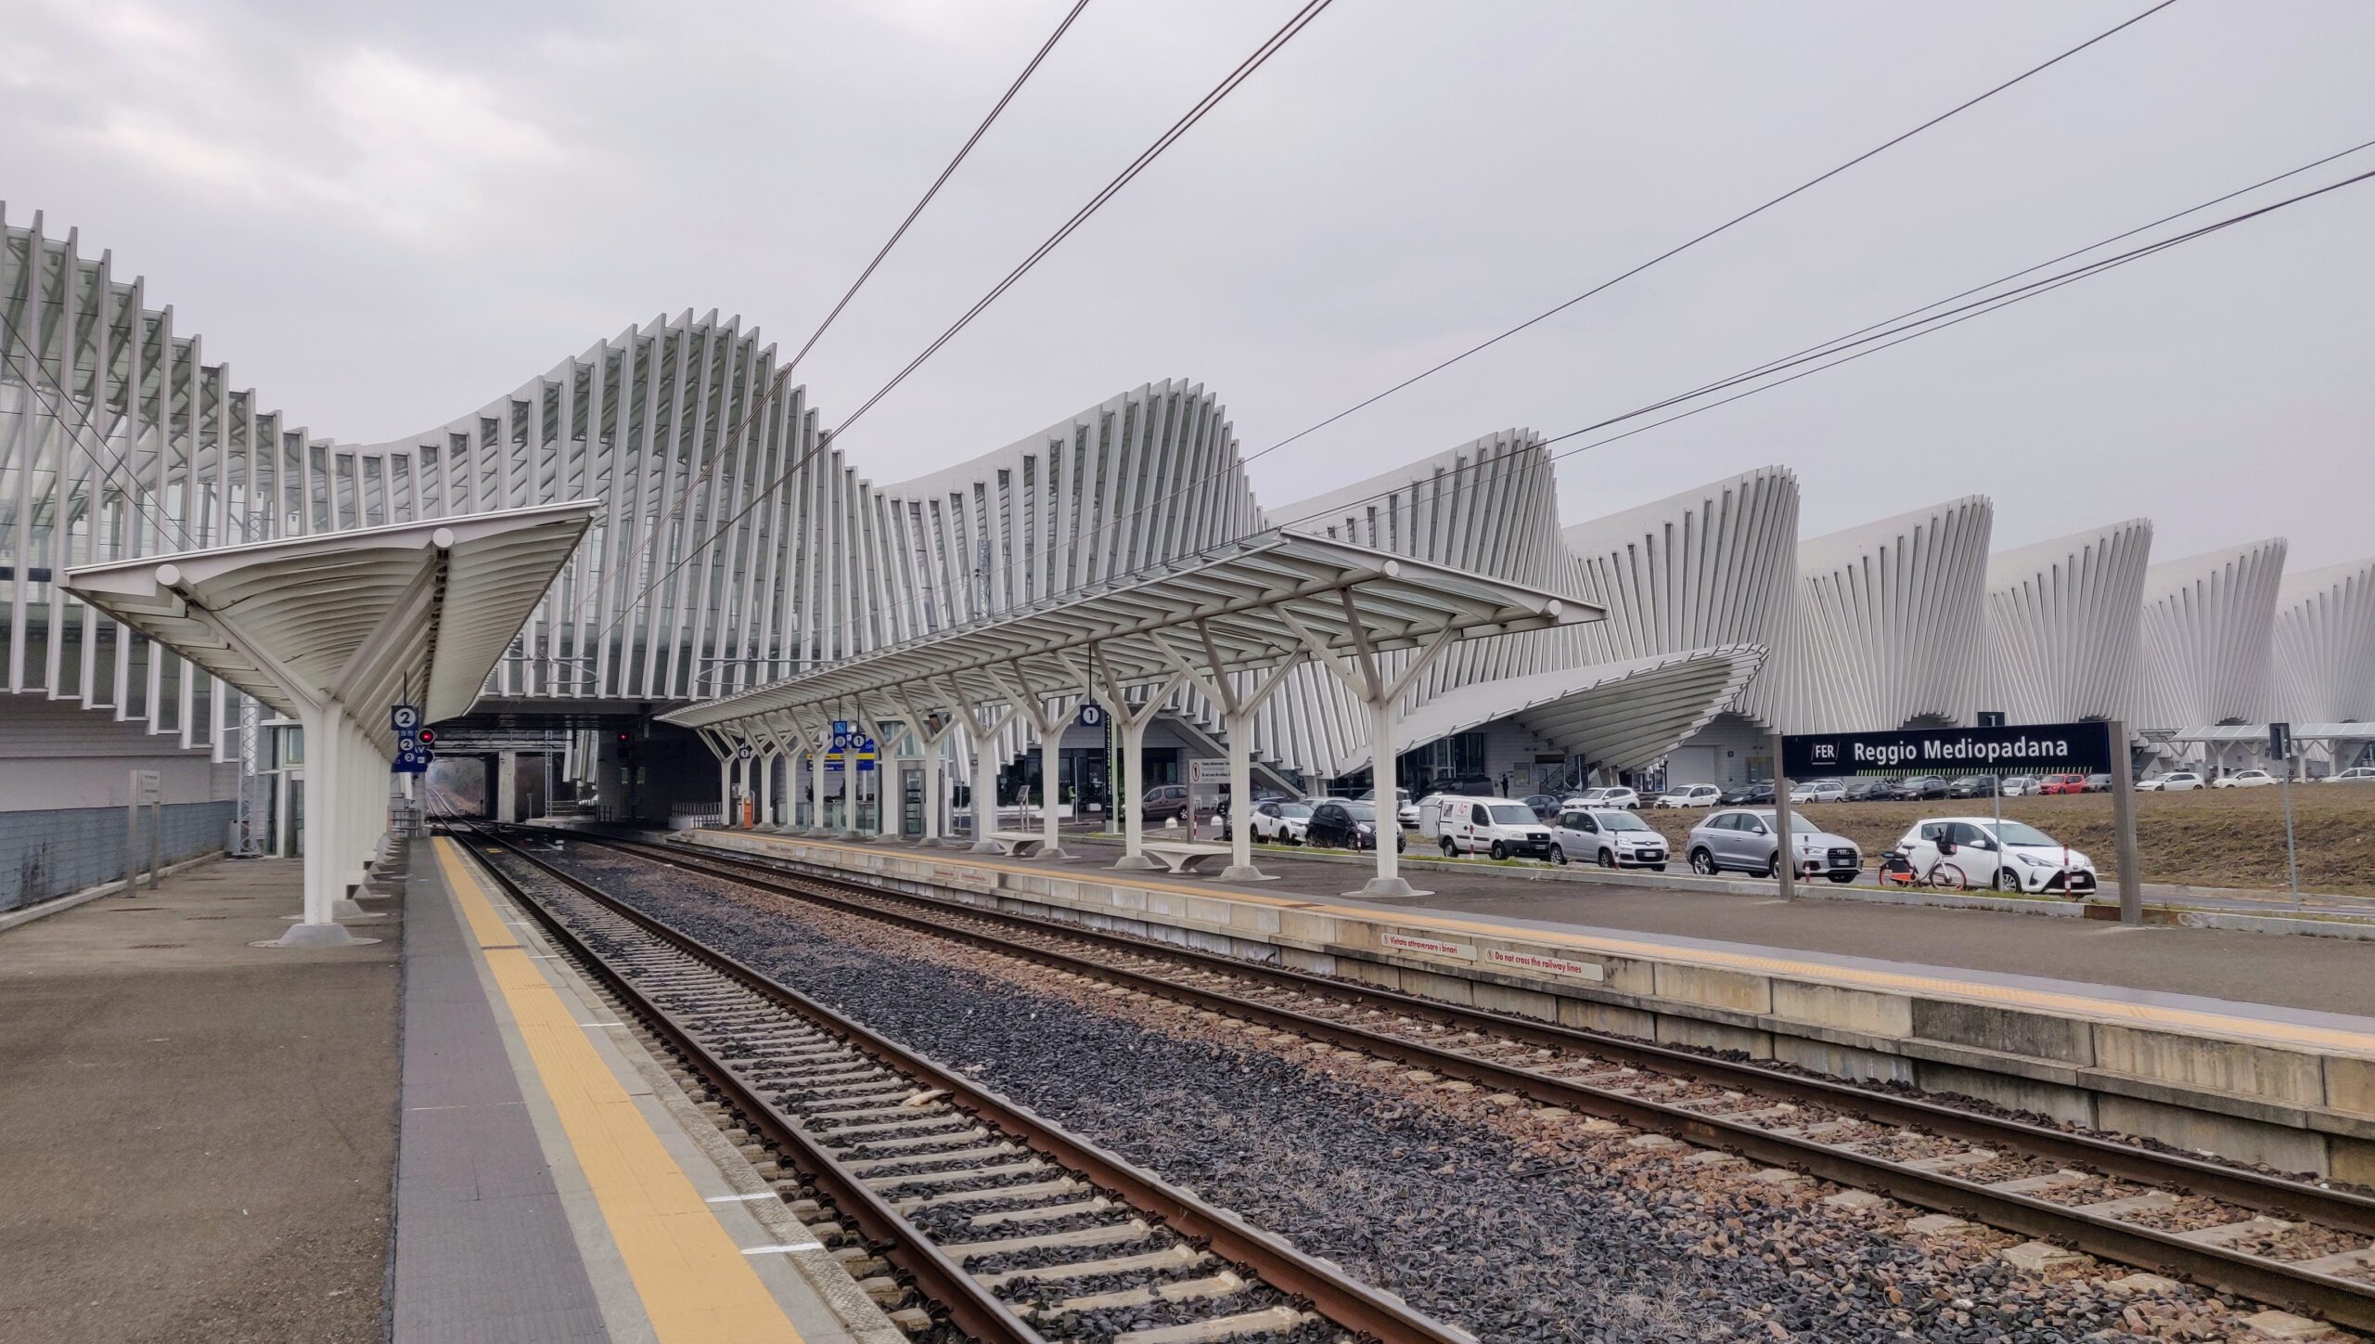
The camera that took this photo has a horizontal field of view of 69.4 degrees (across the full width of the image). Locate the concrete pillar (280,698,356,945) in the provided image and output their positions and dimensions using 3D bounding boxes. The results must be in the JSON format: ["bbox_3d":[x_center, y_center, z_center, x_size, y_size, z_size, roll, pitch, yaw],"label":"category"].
[{"bbox_3d":[-9.514,1.621,18.847,0.710,2.643,0.620,1,-4,-24],"label":"concrete pillar"}]

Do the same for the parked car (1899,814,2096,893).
[{"bbox_3d":[15.704,3.586,33.501,1.725,1.510,3.945,1,-4,-21],"label":"parked car"}]

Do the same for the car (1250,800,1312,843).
[{"bbox_3d":[3.668,5.637,63.646,1.770,1.520,4.100,0,-4,-23],"label":"car"}]

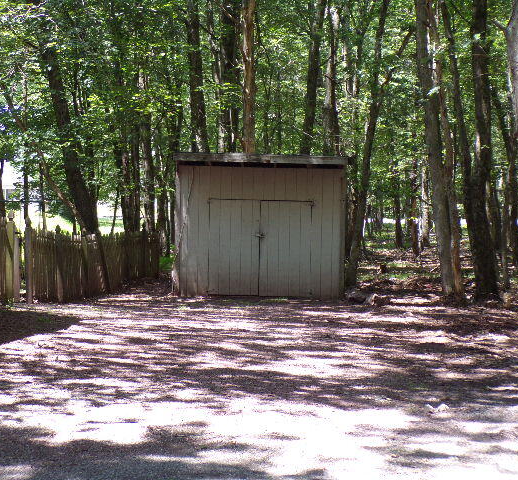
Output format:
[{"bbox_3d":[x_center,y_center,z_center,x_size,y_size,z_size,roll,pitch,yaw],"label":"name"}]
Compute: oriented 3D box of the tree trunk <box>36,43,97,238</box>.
[{"bbox_3d":[-3.884,-1.949,28.363,0.450,4.210,0.420,-14,4,0],"label":"tree trunk"}]

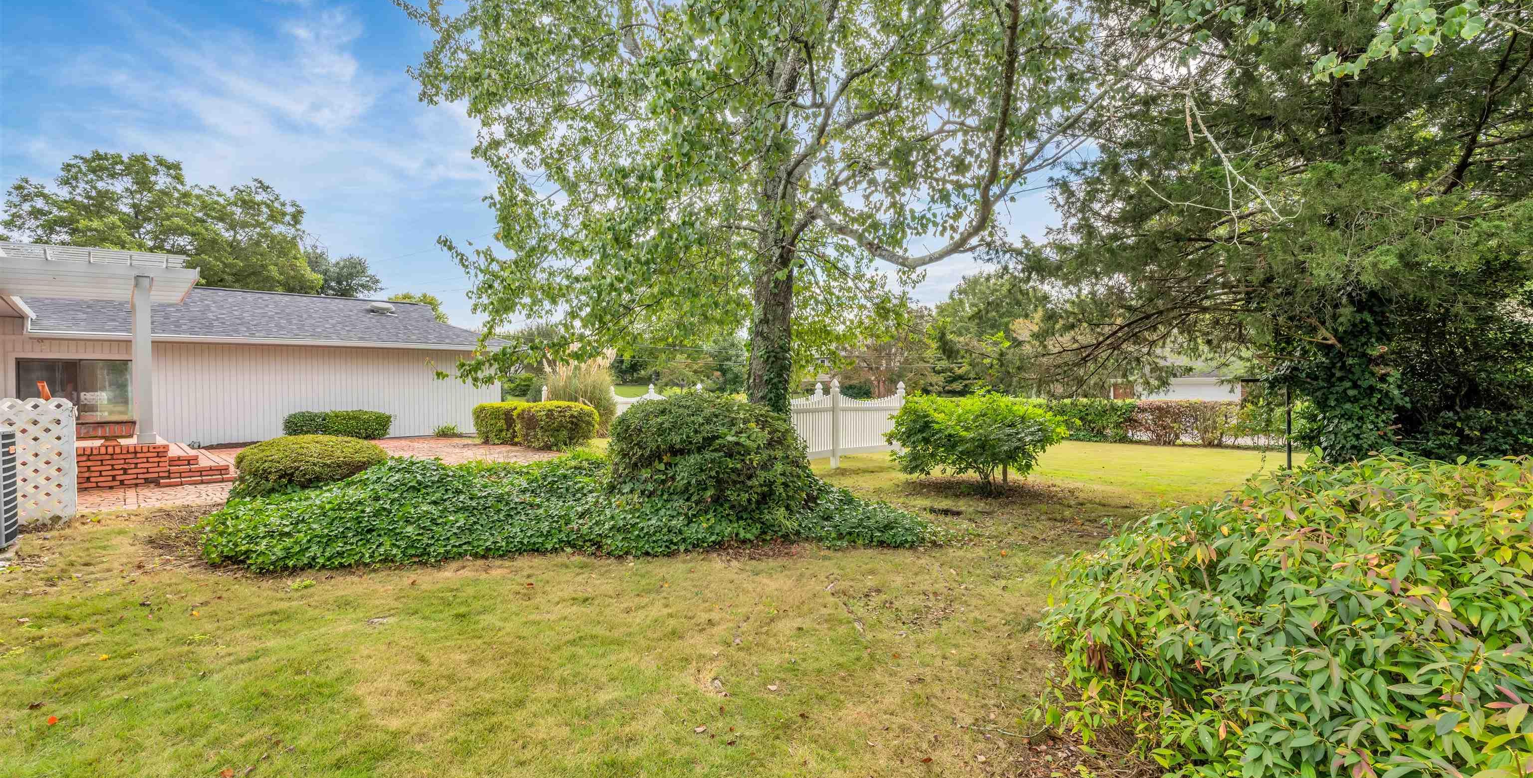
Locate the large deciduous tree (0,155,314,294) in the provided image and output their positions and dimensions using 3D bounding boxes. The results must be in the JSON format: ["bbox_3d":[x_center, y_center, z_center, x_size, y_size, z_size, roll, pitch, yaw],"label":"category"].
[{"bbox_3d":[-27.300,-5.150,31.931,11.200,12.400,10.500,-1,1,-41],"label":"large deciduous tree"}]

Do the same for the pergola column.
[{"bbox_3d":[-8.056,-0.377,8.845,0.167,2.181,0.167,-1,1,-44],"label":"pergola column"}]

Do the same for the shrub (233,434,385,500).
[{"bbox_3d":[-5.321,0.896,8.049,1.617,0.686,1.372,-1,1,-34],"label":"shrub"}]

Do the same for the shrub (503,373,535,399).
[{"bbox_3d":[-13.524,-0.156,37.241,1.715,1.421,1.568,0,1,-20],"label":"shrub"}]

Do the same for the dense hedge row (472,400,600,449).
[{"bbox_3d":[-4.822,0.698,14.123,2.695,0.931,1.127,1,1,35],"label":"dense hedge row"}]

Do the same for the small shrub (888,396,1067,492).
[{"bbox_3d":[2.695,0.642,8.683,2.205,1.195,1.960,0,1,0],"label":"small shrub"}]

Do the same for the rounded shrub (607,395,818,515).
[{"bbox_3d":[-0.559,0.639,7.164,2.107,1.206,1.862,0,1,0],"label":"rounded shrub"}]

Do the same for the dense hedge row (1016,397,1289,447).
[{"bbox_3d":[8.075,0.670,14.711,4.998,0.970,0.931,0,1,28],"label":"dense hedge row"}]

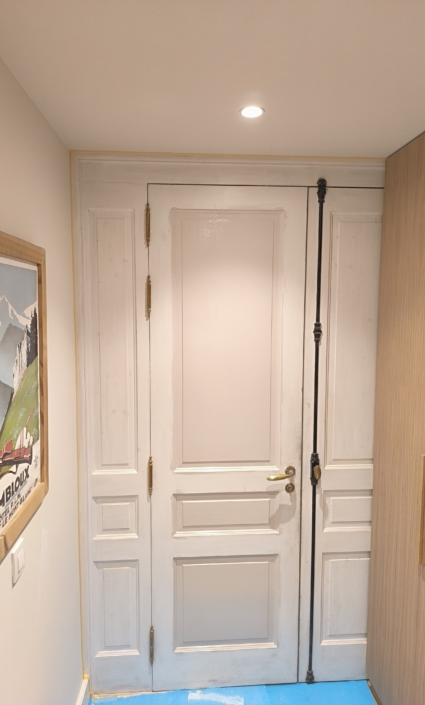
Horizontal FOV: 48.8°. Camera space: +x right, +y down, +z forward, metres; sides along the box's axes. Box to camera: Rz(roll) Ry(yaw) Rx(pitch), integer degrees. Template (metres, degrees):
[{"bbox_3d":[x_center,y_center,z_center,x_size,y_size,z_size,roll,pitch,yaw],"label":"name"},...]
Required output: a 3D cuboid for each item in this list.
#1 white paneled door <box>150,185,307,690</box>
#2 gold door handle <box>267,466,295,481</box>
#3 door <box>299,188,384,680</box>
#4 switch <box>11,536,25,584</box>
[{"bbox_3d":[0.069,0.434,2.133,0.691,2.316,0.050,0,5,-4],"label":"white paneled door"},{"bbox_3d":[0.309,0.548,2.115,0.130,0.052,0.060,0,5,-4],"label":"gold door handle"},{"bbox_3d":[0.609,0.433,2.170,0.390,2.316,0.050,0,5,-4],"label":"door"},{"bbox_3d":[-0.533,0.570,1.282,0.011,0.083,0.082,0,5,-4],"label":"switch"}]

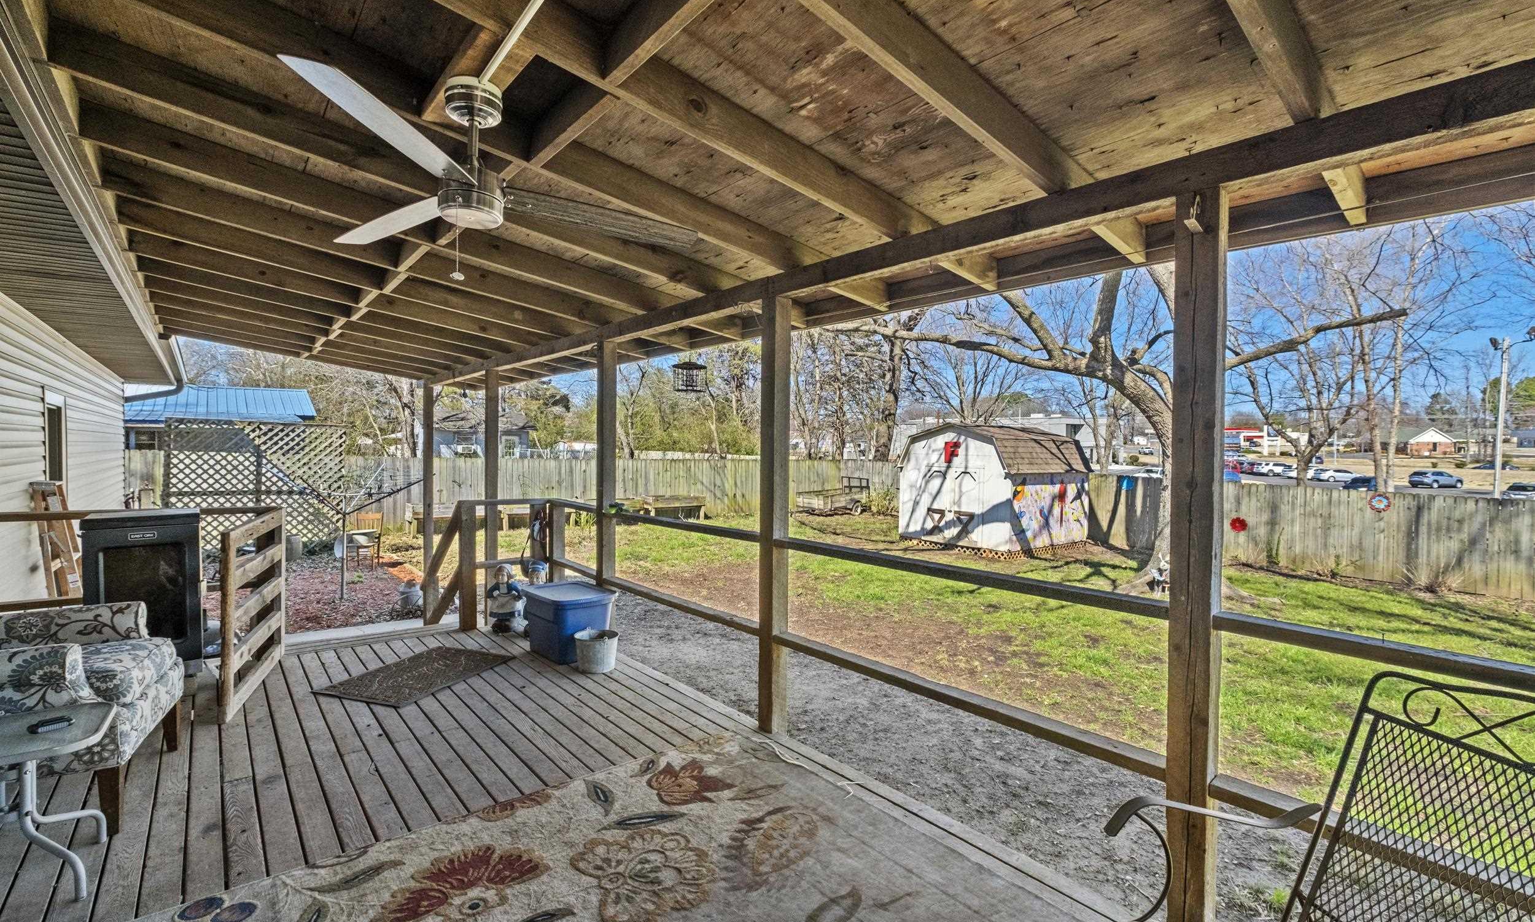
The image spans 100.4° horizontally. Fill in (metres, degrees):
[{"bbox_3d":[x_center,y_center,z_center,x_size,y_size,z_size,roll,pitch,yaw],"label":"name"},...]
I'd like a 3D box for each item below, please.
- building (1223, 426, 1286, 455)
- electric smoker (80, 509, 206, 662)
[{"bbox_3d":[102.936,-4.752,134.888,12.000,5.400,15.000,-1,2,-41],"label":"building"},{"bbox_3d":[-3.291,0.709,3.399,0.435,0.850,0.450,-1,2,-41],"label":"electric smoker"}]

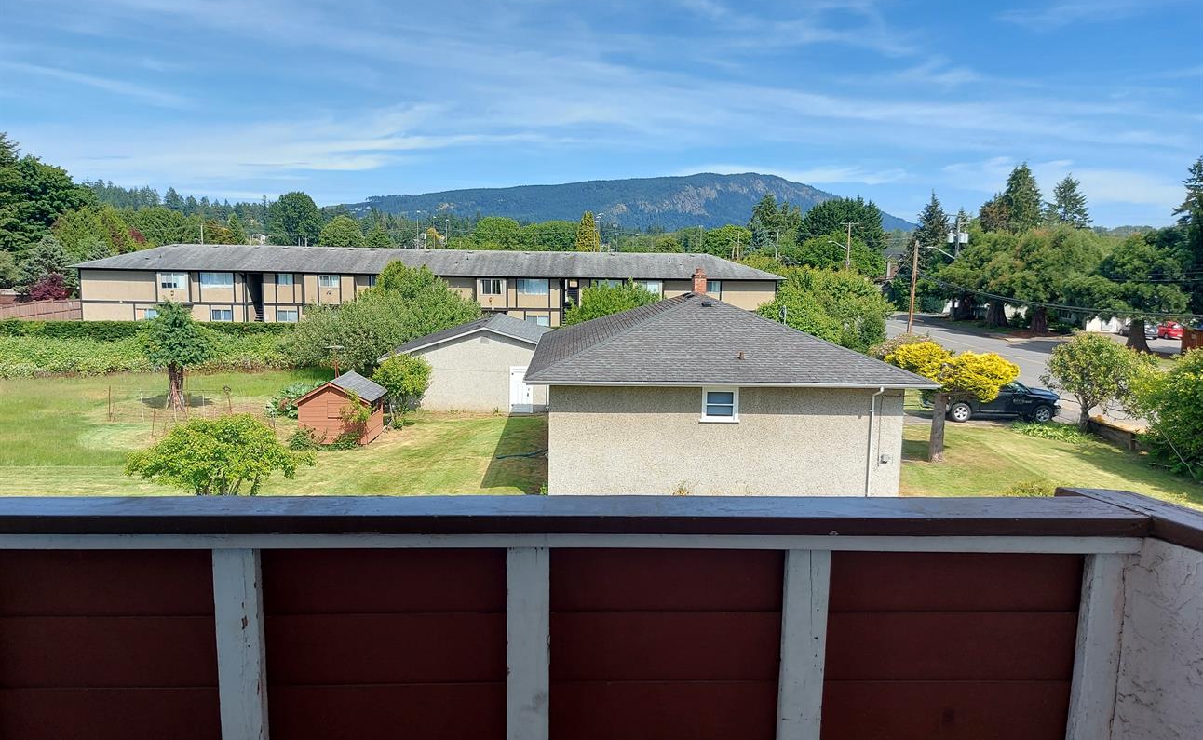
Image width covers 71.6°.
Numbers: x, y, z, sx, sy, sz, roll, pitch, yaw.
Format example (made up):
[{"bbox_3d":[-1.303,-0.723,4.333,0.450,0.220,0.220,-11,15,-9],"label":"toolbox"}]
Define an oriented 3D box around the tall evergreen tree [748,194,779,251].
[{"bbox_3d":[33.454,-26.257,172.981,6.487,20.182,6.163,2,8,11],"label":"tall evergreen tree"}]

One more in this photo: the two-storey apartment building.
[{"bbox_3d":[-13.337,-6.440,70.064,54.800,7.200,10.700,1,7,-2],"label":"two-storey apartment building"}]

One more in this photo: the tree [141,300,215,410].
[{"bbox_3d":[-17.868,-0.646,35.396,3.130,4.640,3.130,1,7,0],"label":"tree"}]

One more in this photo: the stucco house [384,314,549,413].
[{"bbox_3d":[-5.218,-0.575,40.070,8.700,3.680,9.450,0,7,-3],"label":"stucco house"}]

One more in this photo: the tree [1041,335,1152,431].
[{"bbox_3d":[20.589,0.512,34.549,4.030,4.185,4.200,5,9,31],"label":"tree"}]

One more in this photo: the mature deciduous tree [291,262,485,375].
[{"bbox_3d":[-12.832,-3.218,50.046,10.819,6.537,9.500,-1,8,-14],"label":"mature deciduous tree"}]

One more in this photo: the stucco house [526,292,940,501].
[{"bbox_3d":[3.327,0.154,29.370,11.016,5.850,14.125,1,8,-1],"label":"stucco house"}]

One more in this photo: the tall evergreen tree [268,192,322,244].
[{"bbox_3d":[-52.876,-21.560,143.525,9.220,17.840,9.220,1,7,0],"label":"tall evergreen tree"}]

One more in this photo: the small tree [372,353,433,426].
[{"bbox_3d":[-8.044,0.830,33.836,2.336,3.015,2.219,-1,8,-13],"label":"small tree"}]

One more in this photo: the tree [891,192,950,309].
[{"bbox_3d":[45.411,-16.892,118.728,7.755,16.579,7.368,4,8,20],"label":"tree"}]

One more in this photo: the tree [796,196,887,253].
[{"bbox_3d":[35.781,-17.361,124.741,13.330,16.830,12.000,1,7,0],"label":"tree"}]

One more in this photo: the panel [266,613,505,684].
[{"bbox_3d":[-0.467,0.606,1.822,0.520,0.164,0.022,1,7,-2],"label":"panel"}]

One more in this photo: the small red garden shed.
[{"bbox_3d":[-9.819,1.416,31.900,2.750,2.330,3.300,0,8,-2],"label":"small red garden shed"}]

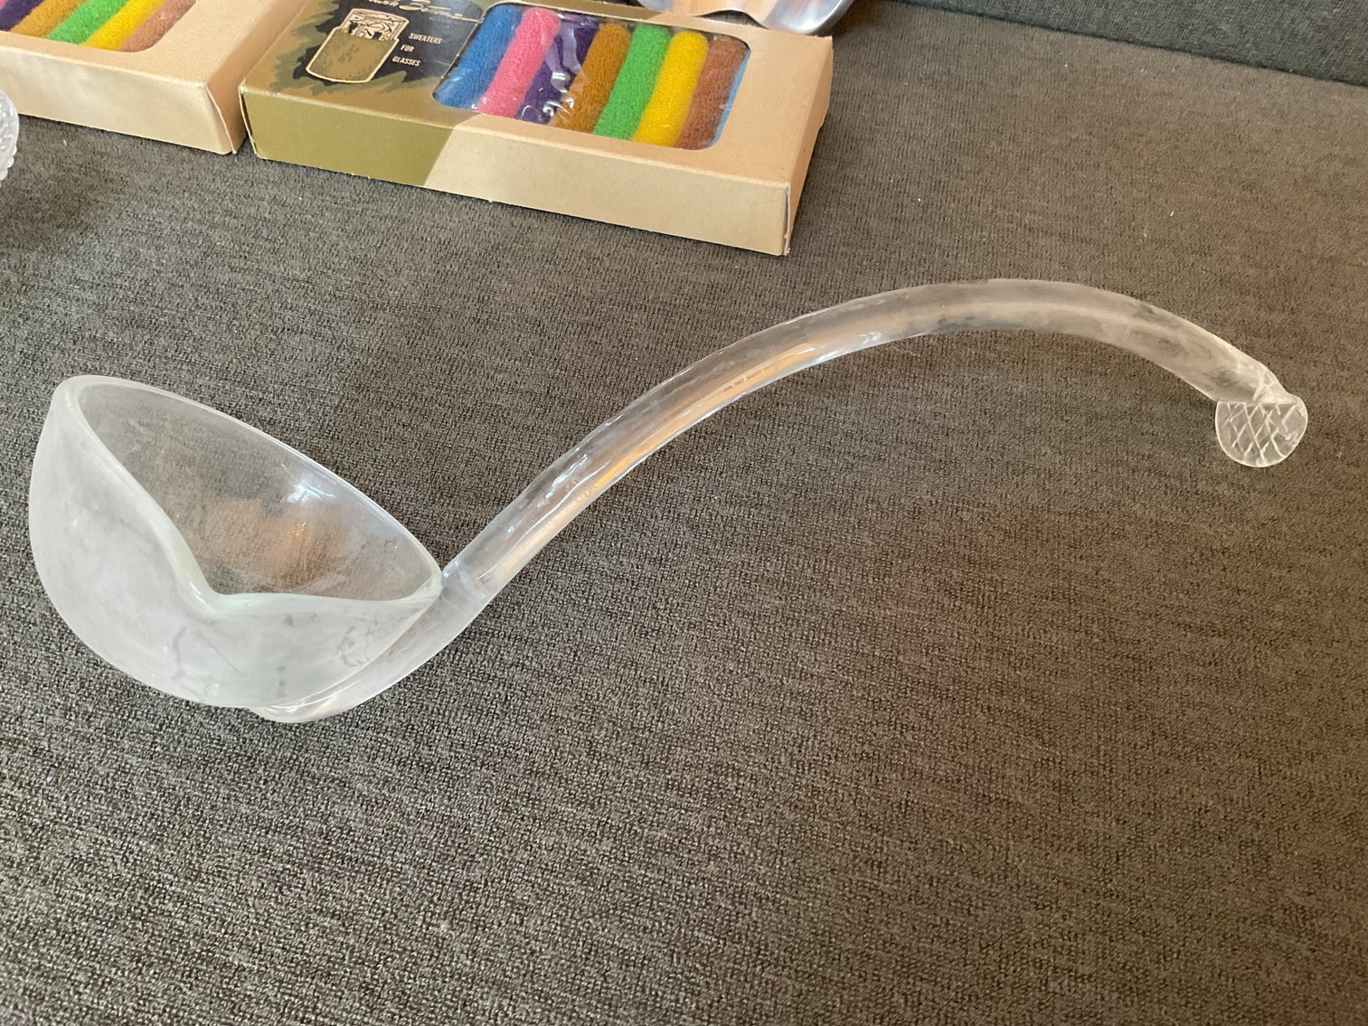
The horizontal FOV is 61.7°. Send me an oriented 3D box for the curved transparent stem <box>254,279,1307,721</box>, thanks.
[{"bbox_3d":[0.030,-0.015,0.317,0.317,0.083,0.030,-14,21,-12],"label":"curved transparent stem"}]

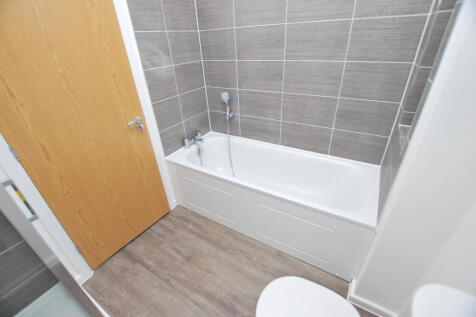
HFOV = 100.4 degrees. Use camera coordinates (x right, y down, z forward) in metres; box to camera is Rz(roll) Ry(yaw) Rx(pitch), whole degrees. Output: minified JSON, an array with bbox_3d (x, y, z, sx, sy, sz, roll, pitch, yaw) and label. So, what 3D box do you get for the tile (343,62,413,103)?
[{"bbox_3d":[0.940,-0.533,1.381,0.386,0.252,0.015,15,35,27],"label":"tile"}]

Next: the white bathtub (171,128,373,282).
[{"bbox_3d":[0.237,0.286,1.907,1.700,0.610,0.710,15,35,27],"label":"white bathtub"}]

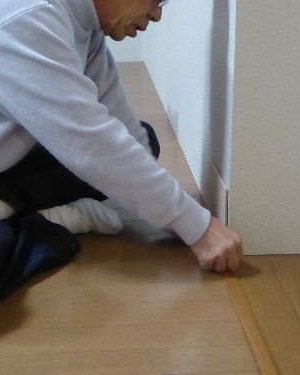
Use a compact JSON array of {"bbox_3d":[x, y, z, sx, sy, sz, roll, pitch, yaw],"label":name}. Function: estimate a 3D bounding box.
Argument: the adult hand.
[{"bbox_3d":[0.118,0.097,1.628,0.092,0.092,0.090,6,20,17],"label":"adult hand"}]

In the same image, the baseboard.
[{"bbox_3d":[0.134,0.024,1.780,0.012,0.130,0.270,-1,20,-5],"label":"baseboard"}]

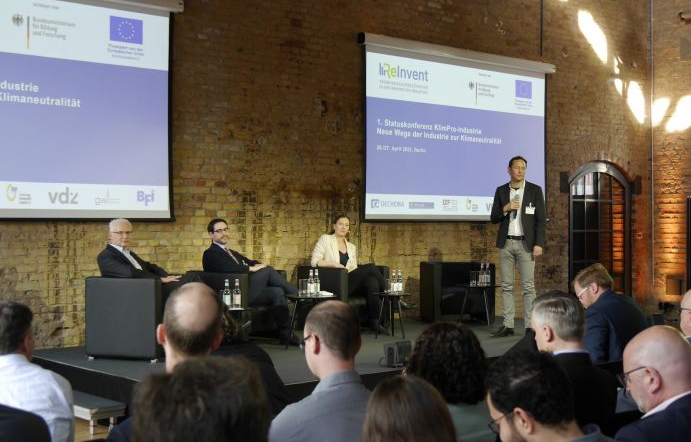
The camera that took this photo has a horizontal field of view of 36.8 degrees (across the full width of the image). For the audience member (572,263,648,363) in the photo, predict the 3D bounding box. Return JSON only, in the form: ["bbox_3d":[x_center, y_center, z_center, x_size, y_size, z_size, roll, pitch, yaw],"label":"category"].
[{"bbox_3d":[1.440,0.909,5.700,0.850,1.340,0.560,0,0,43],"label":"audience member"}]

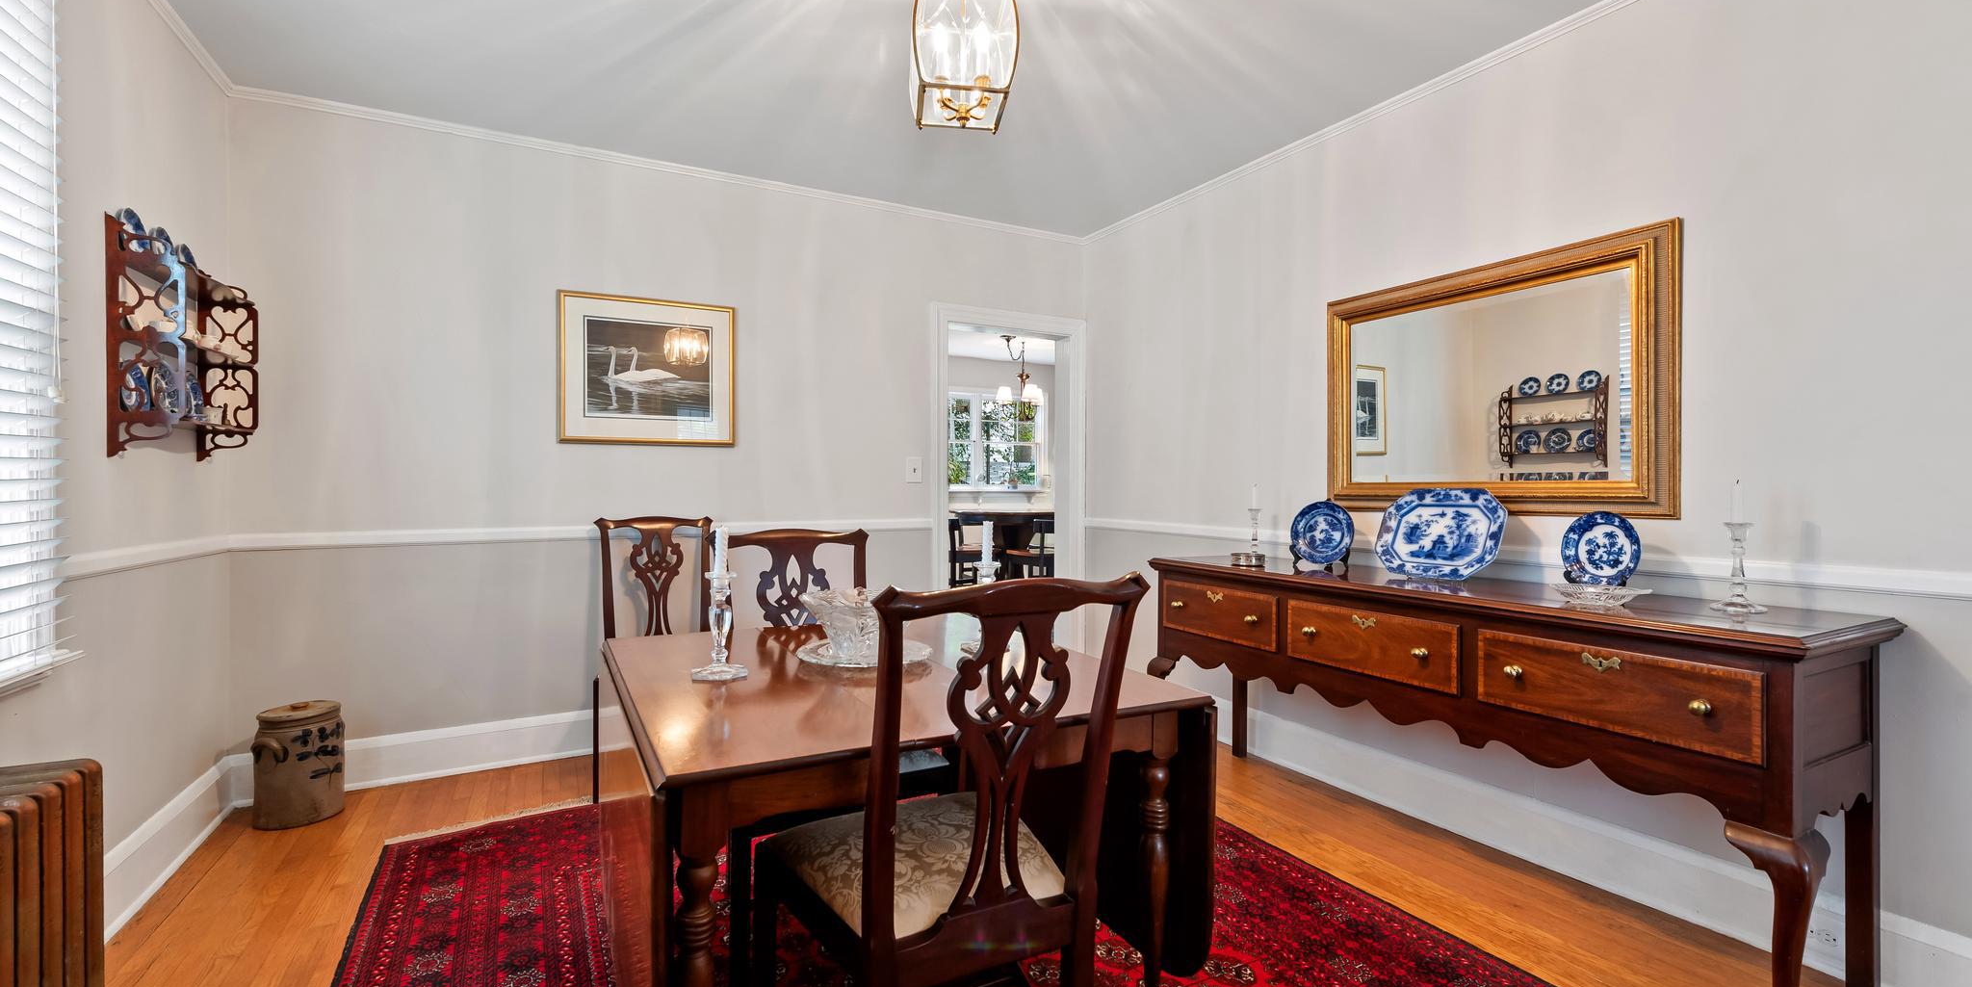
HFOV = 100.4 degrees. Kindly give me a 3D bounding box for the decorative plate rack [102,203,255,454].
[{"bbox_3d":[-2.375,-0.415,2.464,0.160,0.640,0.640,0,0,-28],"label":"decorative plate rack"}]

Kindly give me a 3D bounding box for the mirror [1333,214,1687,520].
[{"bbox_3d":[1.593,-0.330,2.685,0.055,0.800,1.123,0,0,-28],"label":"mirror"}]

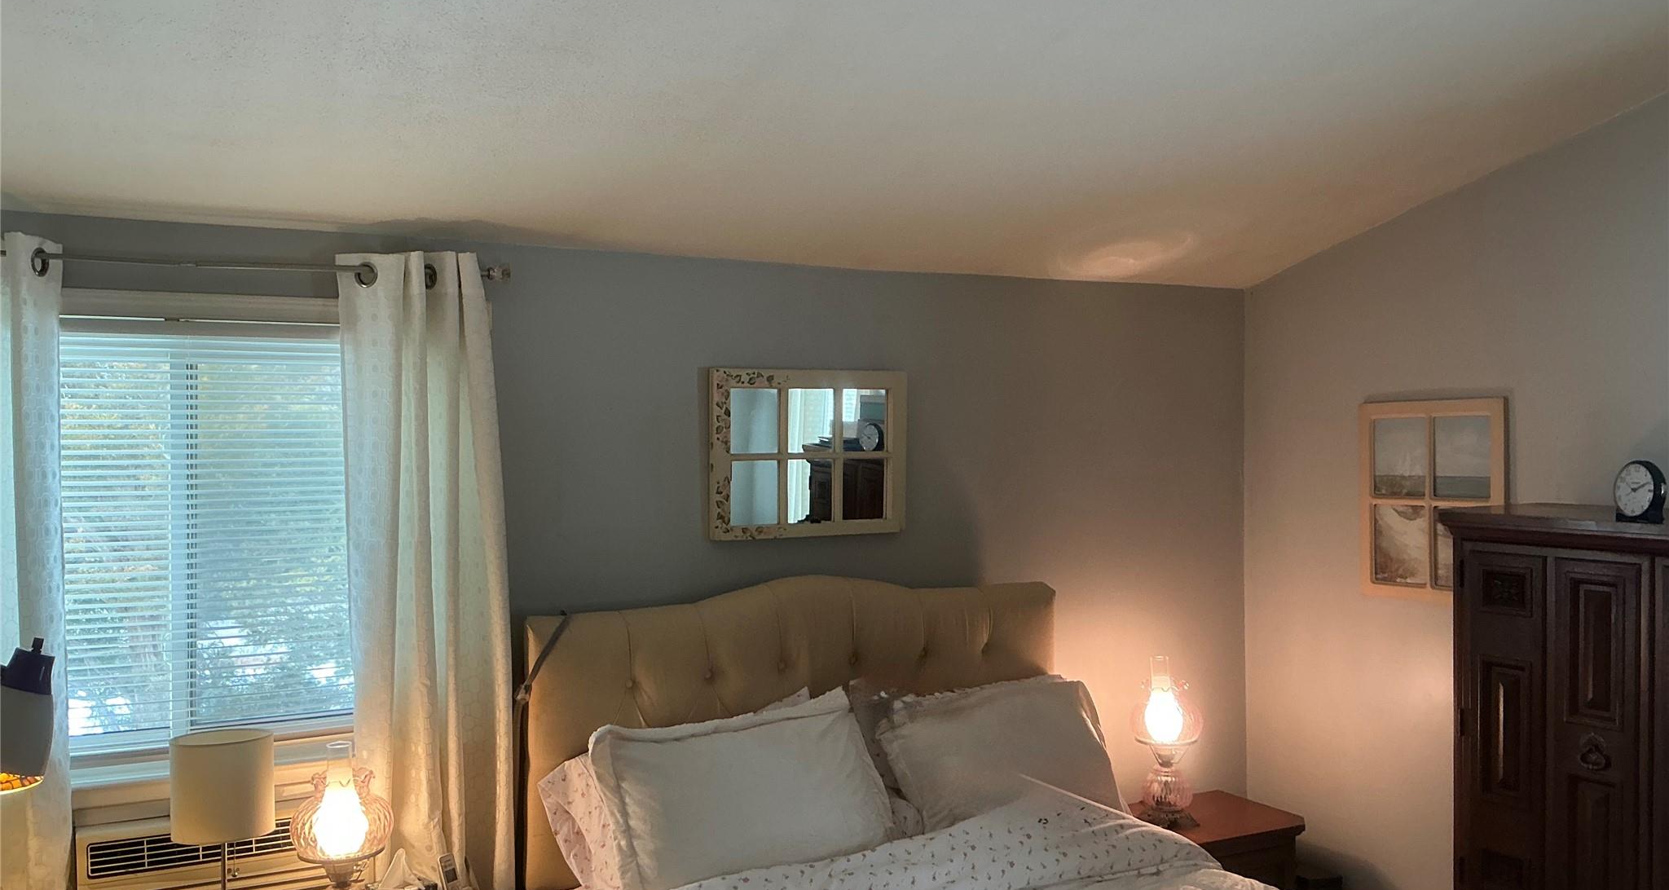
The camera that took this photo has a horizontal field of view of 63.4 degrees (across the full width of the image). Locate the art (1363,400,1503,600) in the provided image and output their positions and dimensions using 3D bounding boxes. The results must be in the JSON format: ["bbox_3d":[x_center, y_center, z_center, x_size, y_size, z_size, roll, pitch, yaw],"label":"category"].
[{"bbox_3d":[1.647,0.161,3.727,0.030,0.556,0.476,0,0,-26],"label":"art"}]

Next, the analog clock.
[{"bbox_3d":[1.589,0.094,2.660,0.058,0.124,0.108,0,0,-8],"label":"analog clock"}]

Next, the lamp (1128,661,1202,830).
[{"bbox_3d":[0.973,0.865,3.976,0.205,0.480,0.205,0,0,0],"label":"lamp"}]

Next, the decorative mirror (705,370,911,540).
[{"bbox_3d":[-0.065,0.024,3.698,0.580,0.453,0.040,0,0,-26],"label":"decorative mirror"}]

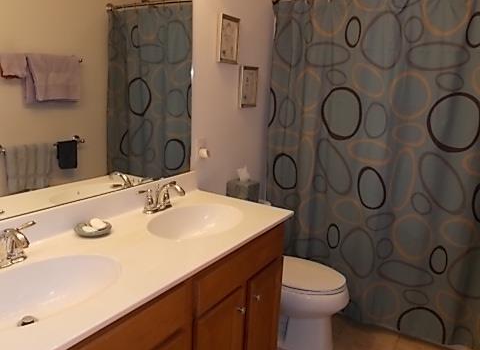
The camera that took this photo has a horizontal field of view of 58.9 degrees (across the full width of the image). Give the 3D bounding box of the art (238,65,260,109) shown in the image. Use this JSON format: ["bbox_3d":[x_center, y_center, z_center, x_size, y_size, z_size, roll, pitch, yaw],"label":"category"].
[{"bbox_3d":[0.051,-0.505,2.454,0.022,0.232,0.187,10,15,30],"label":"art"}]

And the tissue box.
[{"bbox_3d":[0.022,0.116,2.410,0.134,0.145,0.129,10,15,30],"label":"tissue box"}]

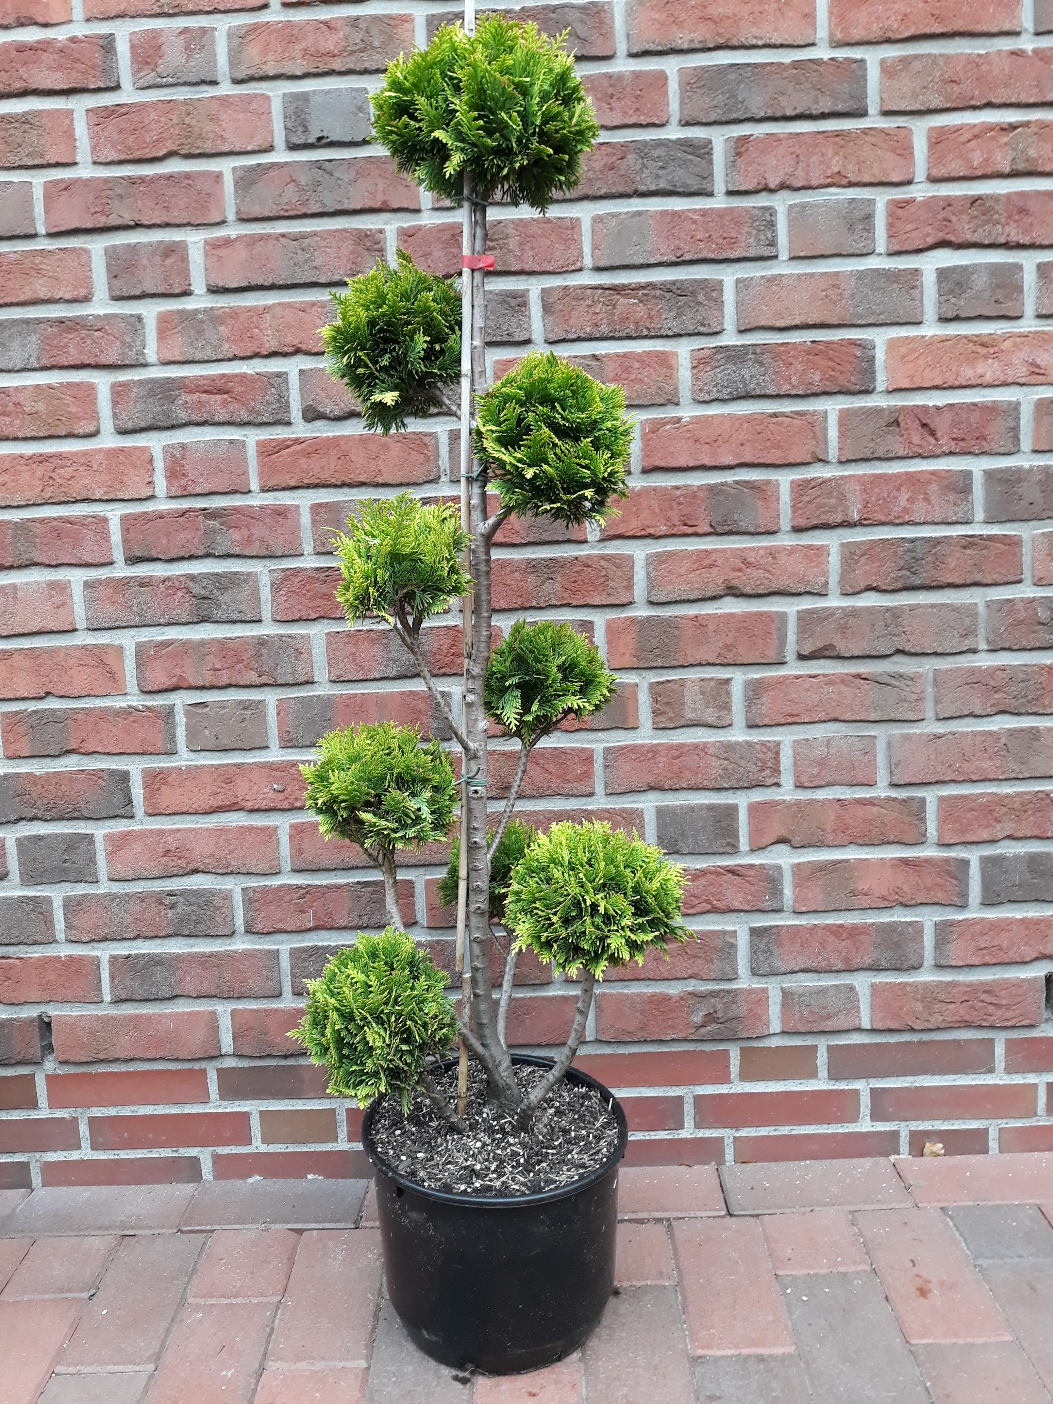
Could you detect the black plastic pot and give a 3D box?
[{"bbox_3d":[-0.033,0.613,1.318,0.312,0.242,0.312,-2,10,0],"label":"black plastic pot"}]

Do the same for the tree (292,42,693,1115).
[{"bbox_3d":[-0.058,-0.117,1.245,0.455,1.240,0.420,-3,8,0],"label":"tree"}]

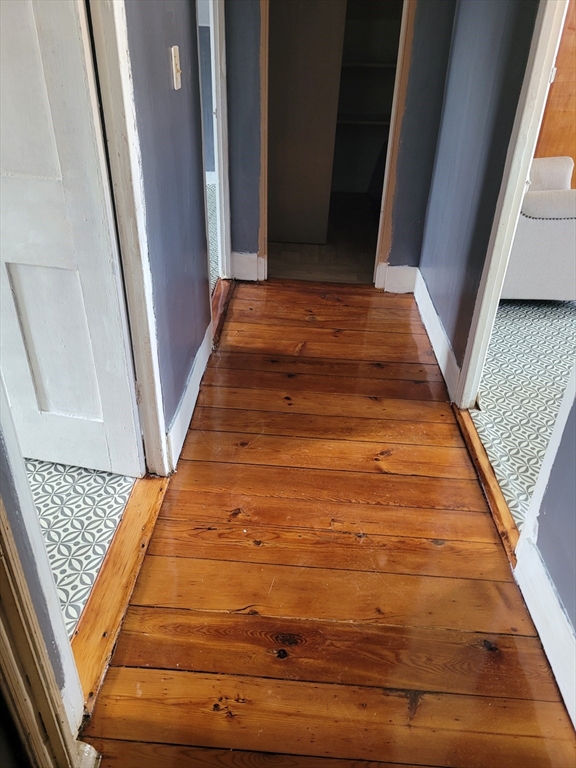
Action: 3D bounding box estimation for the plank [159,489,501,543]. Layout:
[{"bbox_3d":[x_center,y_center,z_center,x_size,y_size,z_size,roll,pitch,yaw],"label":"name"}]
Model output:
[{"bbox_3d":[0.122,0.431,1.858,1.069,0.020,0.134,3,32,2],"label":"plank"}]

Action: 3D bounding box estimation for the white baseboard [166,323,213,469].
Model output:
[{"bbox_3d":[-0.379,0.005,2.325,0.022,0.166,0.857,3,31,2],"label":"white baseboard"}]

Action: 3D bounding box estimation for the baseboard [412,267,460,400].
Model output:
[{"bbox_3d":[0.742,-0.303,2.893,0.020,0.158,1.179,3,32,2],"label":"baseboard"}]

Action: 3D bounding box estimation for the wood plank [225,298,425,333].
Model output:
[{"bbox_3d":[0.203,-0.356,3.113,1.036,0.020,0.287,3,32,2],"label":"wood plank"}]

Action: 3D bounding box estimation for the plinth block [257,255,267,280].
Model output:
[{"bbox_3d":[-0.151,-0.697,3.455,0.058,0.158,0.032,3,31,2],"label":"plinth block"}]

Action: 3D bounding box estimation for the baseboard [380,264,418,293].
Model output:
[{"bbox_3d":[0.666,-0.618,3.386,0.210,0.161,0.020,3,32,2],"label":"baseboard"}]

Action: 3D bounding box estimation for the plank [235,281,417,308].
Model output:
[{"bbox_3d":[0.217,-0.509,3.391,1.058,0.025,0.288,3,31,2],"label":"plank"}]

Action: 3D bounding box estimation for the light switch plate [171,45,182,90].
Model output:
[{"bbox_3d":[-0.348,-0.988,1.802,0.012,0.115,0.075,3,32,2],"label":"light switch plate"}]

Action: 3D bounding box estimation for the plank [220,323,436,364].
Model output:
[{"bbox_3d":[0.183,-0.192,2.869,1.055,0.025,0.320,3,31,2],"label":"plank"}]

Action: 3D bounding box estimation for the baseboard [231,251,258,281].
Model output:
[{"bbox_3d":[-0.264,-0.715,3.508,0.161,0.171,0.022,3,31,2],"label":"baseboard"}]

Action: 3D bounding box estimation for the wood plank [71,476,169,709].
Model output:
[{"bbox_3d":[-0.488,0.539,1.644,0.103,0.022,0.787,3,32,2],"label":"wood plank"}]

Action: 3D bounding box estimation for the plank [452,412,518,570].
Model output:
[{"bbox_3d":[0.696,0.298,2.041,0.058,0.035,0.857,3,31,2],"label":"plank"}]

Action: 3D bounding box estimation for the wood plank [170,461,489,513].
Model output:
[{"bbox_3d":[0.132,0.354,1.970,1.049,0.025,0.159,3,31,2],"label":"wood plank"}]

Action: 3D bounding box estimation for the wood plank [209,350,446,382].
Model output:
[{"bbox_3d":[0.170,-0.075,2.664,1.059,0.020,0.153,3,32,2],"label":"wood plank"}]

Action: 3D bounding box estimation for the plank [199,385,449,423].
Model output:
[{"bbox_3d":[0.152,0.092,2.398,1.052,0.020,0.158,3,32,2],"label":"plank"}]

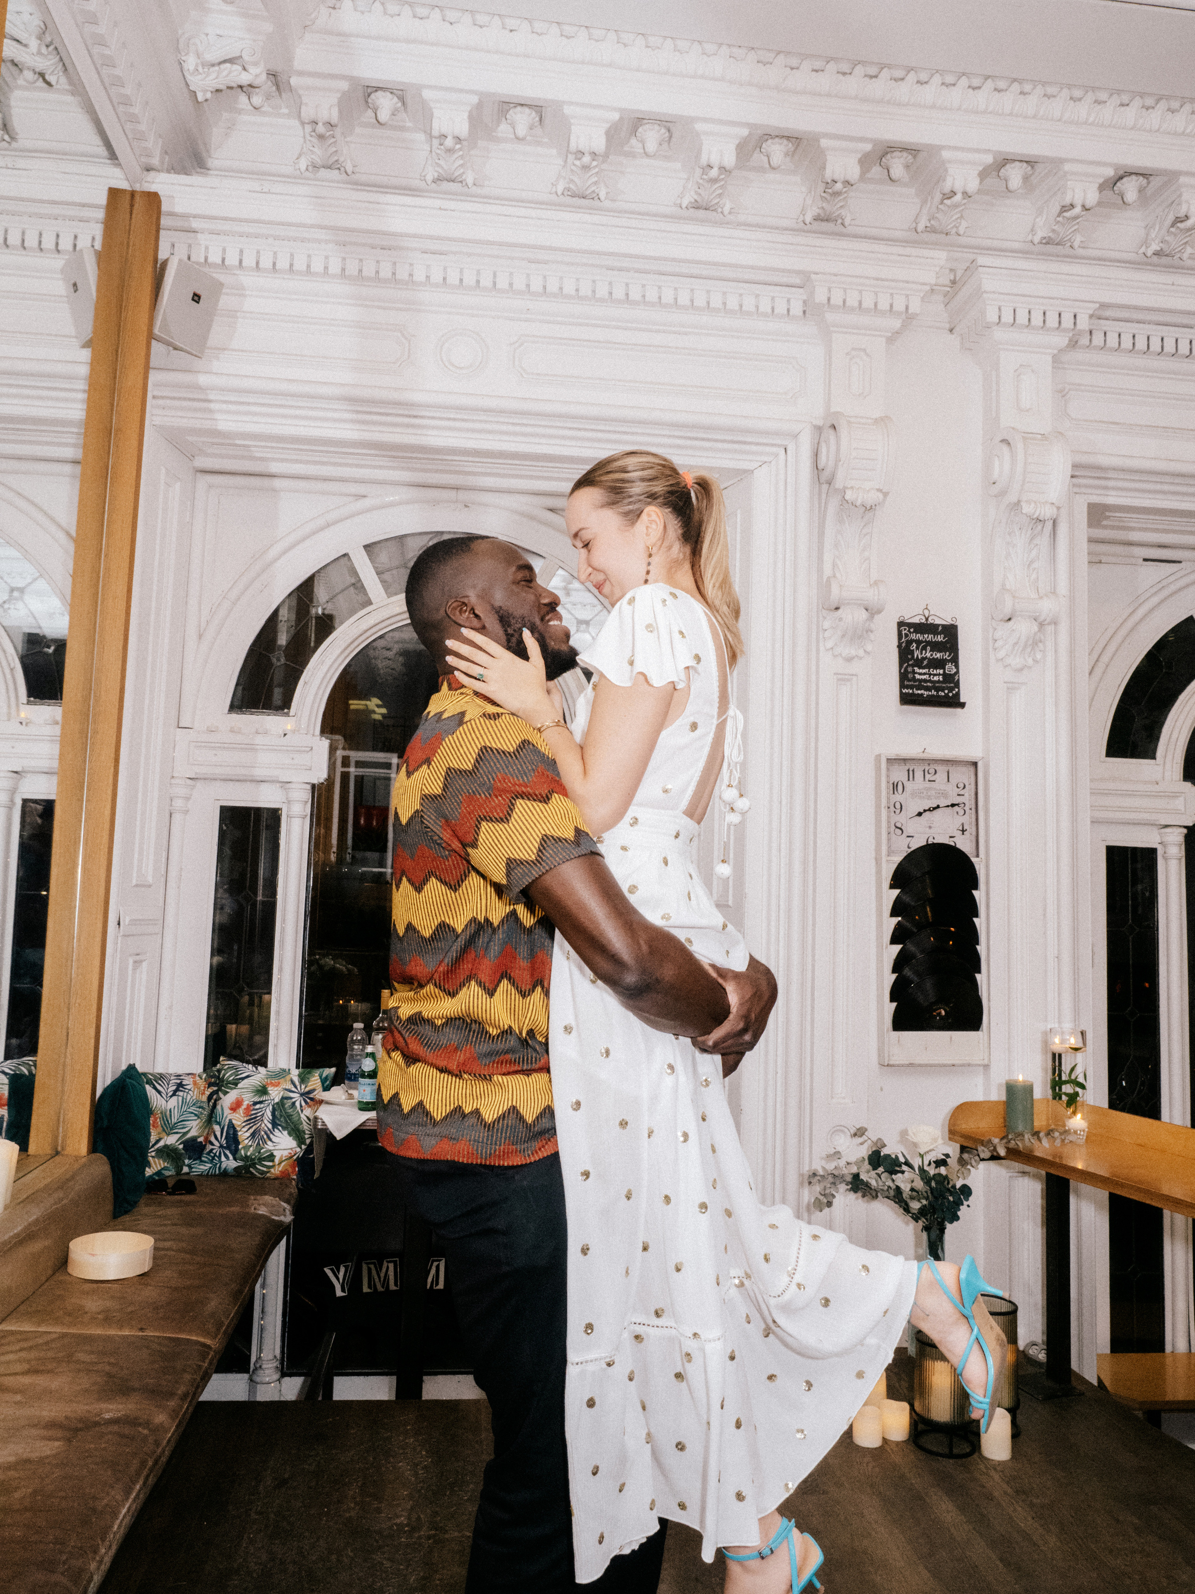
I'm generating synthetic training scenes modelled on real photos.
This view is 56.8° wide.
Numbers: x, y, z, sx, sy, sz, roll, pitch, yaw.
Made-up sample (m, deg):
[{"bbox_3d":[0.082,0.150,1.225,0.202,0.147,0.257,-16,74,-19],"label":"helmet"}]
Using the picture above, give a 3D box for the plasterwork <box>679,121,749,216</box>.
[{"bbox_3d":[0.353,-1.882,3.345,0.172,0.152,0.205,2,-5,-6],"label":"plasterwork"}]

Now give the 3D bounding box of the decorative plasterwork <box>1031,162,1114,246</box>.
[{"bbox_3d":[1.490,-1.839,3.467,0.165,0.146,0.205,2,-5,-6],"label":"decorative plasterwork"}]

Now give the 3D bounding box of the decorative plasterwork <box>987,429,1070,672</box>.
[{"bbox_3d":[1.418,-0.809,3.631,0.188,0.770,0.190,2,-5,-6],"label":"decorative plasterwork"}]

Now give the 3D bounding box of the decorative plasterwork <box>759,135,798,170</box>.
[{"bbox_3d":[0.542,-1.937,3.343,0.105,0.085,0.105,2,-5,-6],"label":"decorative plasterwork"}]

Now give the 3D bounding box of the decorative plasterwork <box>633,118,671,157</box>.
[{"bbox_3d":[0.173,-2.090,3.535,0.105,0.100,0.105,2,-5,-6],"label":"decorative plasterwork"}]

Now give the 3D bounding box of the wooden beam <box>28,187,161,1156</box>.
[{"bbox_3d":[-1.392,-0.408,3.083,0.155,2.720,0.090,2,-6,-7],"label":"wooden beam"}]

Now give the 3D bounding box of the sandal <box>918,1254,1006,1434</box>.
[{"bbox_3d":[0.514,0.767,1.560,0.125,0.228,0.082,9,-1,31],"label":"sandal"}]

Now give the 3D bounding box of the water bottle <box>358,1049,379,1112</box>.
[{"bbox_3d":[-0.660,0.809,3.205,0.057,0.188,0.057,2,-6,-7],"label":"water bottle"}]

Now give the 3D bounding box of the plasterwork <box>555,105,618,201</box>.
[{"bbox_3d":[-0.037,-2.053,3.539,0.182,0.183,0.215,2,-5,-6],"label":"plasterwork"}]

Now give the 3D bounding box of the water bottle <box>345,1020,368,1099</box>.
[{"bbox_3d":[-0.726,0.804,3.351,0.065,0.222,0.065,2,-6,-7],"label":"water bottle"}]

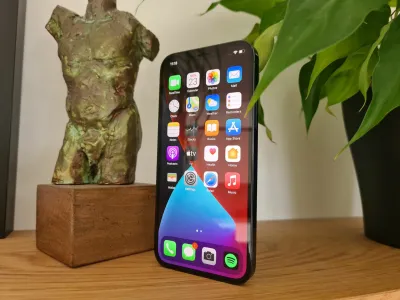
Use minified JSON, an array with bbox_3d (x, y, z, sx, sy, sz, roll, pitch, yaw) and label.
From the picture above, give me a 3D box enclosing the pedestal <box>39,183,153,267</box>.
[{"bbox_3d":[-0.088,0.057,0.261,0.075,0.053,0.081,3,-4,-44],"label":"pedestal"}]

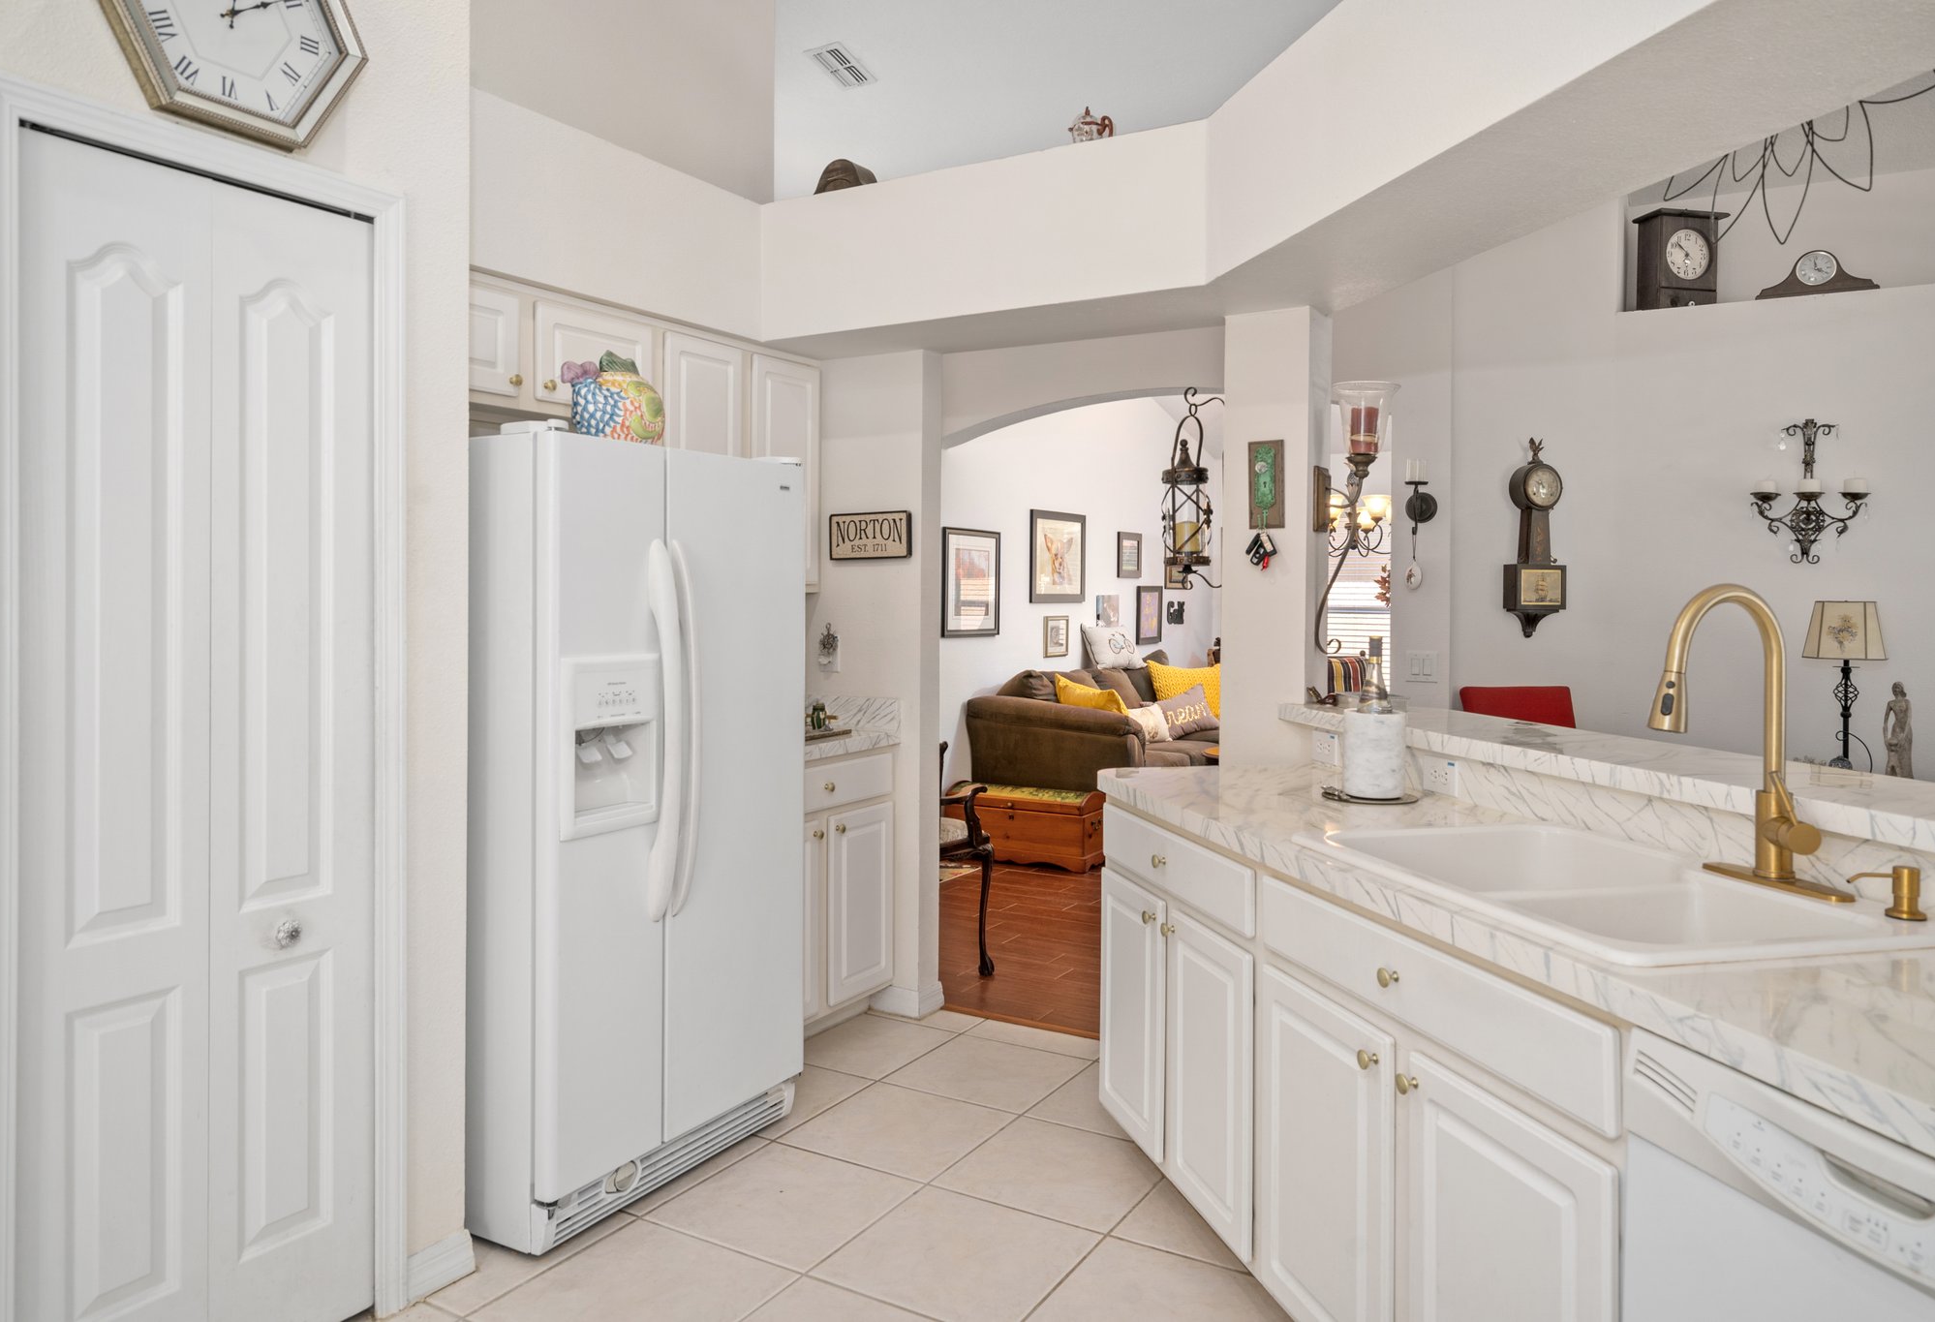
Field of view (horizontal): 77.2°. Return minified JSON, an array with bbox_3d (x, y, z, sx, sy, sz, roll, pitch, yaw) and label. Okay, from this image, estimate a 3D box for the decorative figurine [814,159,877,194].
[{"bbox_3d":[-0.360,-1.451,3.692,0.215,0.130,0.110,2,2,30],"label":"decorative figurine"}]

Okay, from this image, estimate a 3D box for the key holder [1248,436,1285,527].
[{"bbox_3d":[0.801,-0.475,3.263,0.097,0.238,0.045,2,2,30],"label":"key holder"}]

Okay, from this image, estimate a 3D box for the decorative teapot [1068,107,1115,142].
[{"bbox_3d":[0.338,-1.431,3.281,0.140,0.140,0.095,2,2,23],"label":"decorative teapot"}]

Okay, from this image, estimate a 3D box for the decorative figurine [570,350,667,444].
[{"bbox_3d":[-0.827,-0.598,2.845,0.240,0.255,0.165,-1,2,-40],"label":"decorative figurine"}]

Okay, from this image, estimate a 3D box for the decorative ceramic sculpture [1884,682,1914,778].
[{"bbox_3d":[3.054,0.234,3.971,0.095,0.325,0.085,2,3,34],"label":"decorative ceramic sculpture"}]

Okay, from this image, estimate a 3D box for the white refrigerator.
[{"bbox_3d":[-0.944,0.343,2.944,0.850,1.700,0.830,2,2,30],"label":"white refrigerator"}]

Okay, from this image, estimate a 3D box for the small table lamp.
[{"bbox_3d":[2.913,0.100,4.028,0.224,0.593,0.190,2,3,31],"label":"small table lamp"}]

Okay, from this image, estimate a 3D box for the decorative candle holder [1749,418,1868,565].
[{"bbox_3d":[2.904,-0.585,4.185,0.338,0.498,0.170,2,3,31],"label":"decorative candle holder"}]

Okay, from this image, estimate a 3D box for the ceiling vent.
[{"bbox_3d":[-0.568,-2.679,5.455,0.192,0.025,0.295,2,-11,31],"label":"ceiling vent"}]

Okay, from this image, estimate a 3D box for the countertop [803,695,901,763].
[{"bbox_3d":[-0.698,0.209,3.819,0.635,0.150,0.770,2,3,31],"label":"countertop"}]

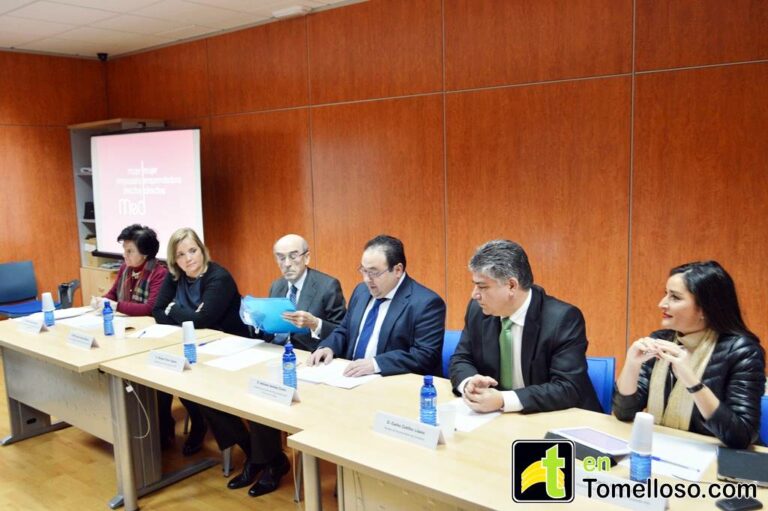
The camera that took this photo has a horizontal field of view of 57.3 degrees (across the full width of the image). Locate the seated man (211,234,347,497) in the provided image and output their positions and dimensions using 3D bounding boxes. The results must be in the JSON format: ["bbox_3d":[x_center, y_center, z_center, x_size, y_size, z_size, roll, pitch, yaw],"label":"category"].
[{"bbox_3d":[-0.519,0.556,3.654,0.640,1.310,0.700,5,10,40],"label":"seated man"}]

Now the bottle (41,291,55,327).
[{"bbox_3d":[-2.016,0.324,4.237,0.068,0.210,0.068,5,10,40],"label":"bottle"}]

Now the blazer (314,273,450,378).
[{"bbox_3d":[-0.016,0.413,3.311,0.630,0.660,0.560,5,10,40],"label":"blazer"}]

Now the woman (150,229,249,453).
[{"bbox_3d":[-1.092,0.510,4.173,0.610,1.295,0.600,5,10,40],"label":"woman"}]

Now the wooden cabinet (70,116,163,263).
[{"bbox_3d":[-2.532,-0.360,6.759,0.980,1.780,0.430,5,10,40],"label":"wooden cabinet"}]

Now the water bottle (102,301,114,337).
[{"bbox_3d":[-1.464,0.335,3.749,0.060,0.180,0.060,5,10,40],"label":"water bottle"}]

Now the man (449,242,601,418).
[{"bbox_3d":[0.524,0.624,2.791,0.590,1.350,0.680,5,10,40],"label":"man"}]

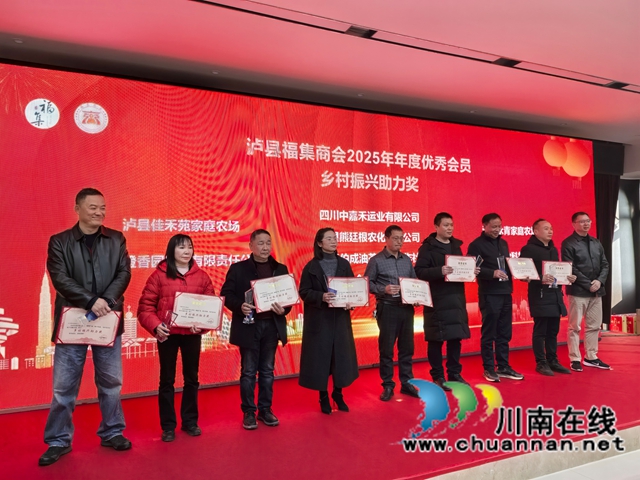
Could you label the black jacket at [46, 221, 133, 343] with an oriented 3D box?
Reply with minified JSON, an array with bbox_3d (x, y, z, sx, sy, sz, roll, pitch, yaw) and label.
[{"bbox_3d":[-1.612,0.274,3.498,0.532,0.786,0.364,0,-2,-27],"label":"black jacket"}]

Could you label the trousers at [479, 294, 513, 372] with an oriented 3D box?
[{"bbox_3d":[1.950,0.980,5.530,0.380,0.900,0.280,0,-3,-23],"label":"trousers"}]

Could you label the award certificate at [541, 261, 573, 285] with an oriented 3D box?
[{"bbox_3d":[2.586,0.364,5.434,0.355,0.250,0.012,0,-2,-13],"label":"award certificate"}]

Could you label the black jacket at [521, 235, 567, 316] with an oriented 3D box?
[{"bbox_3d":[2.594,0.425,5.825,0.562,0.926,0.385,0,-2,-20],"label":"black jacket"}]

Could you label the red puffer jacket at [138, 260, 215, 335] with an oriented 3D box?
[{"bbox_3d":[-1.077,0.417,3.765,0.552,0.522,0.385,0,-2,-24],"label":"red puffer jacket"}]

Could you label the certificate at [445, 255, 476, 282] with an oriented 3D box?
[{"bbox_3d":[1.374,0.285,4.848,0.355,0.250,0.012,1,-4,-22],"label":"certificate"}]

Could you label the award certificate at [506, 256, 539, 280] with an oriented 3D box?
[{"bbox_3d":[2.151,0.305,5.272,0.355,0.250,0.012,0,-25,-23],"label":"award certificate"}]

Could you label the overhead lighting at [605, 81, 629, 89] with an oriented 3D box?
[{"bbox_3d":[3.319,-1.741,5.566,0.270,0.050,0.120,0,-2,-26],"label":"overhead lighting"}]

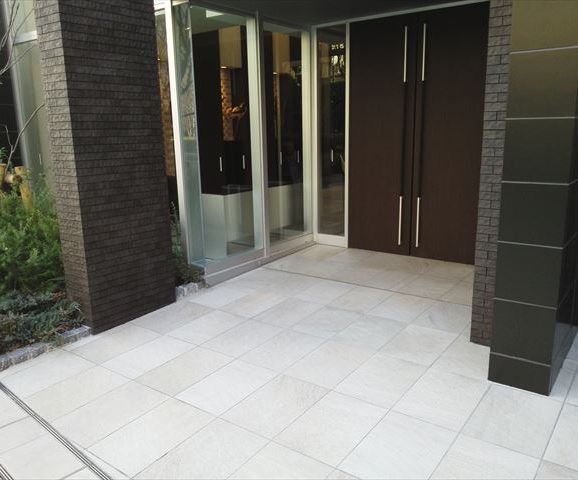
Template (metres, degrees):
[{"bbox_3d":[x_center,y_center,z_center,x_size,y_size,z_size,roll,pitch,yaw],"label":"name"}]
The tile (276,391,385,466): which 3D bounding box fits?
[{"bbox_3d":[0.251,1.030,2.758,0.393,0.024,0.605,8,17,35],"label":"tile"}]

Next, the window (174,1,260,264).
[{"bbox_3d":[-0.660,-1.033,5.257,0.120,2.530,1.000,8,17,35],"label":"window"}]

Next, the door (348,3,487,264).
[{"bbox_3d":[1.379,-1.113,5.665,1.571,2.692,0.079,8,17,35],"label":"door"}]

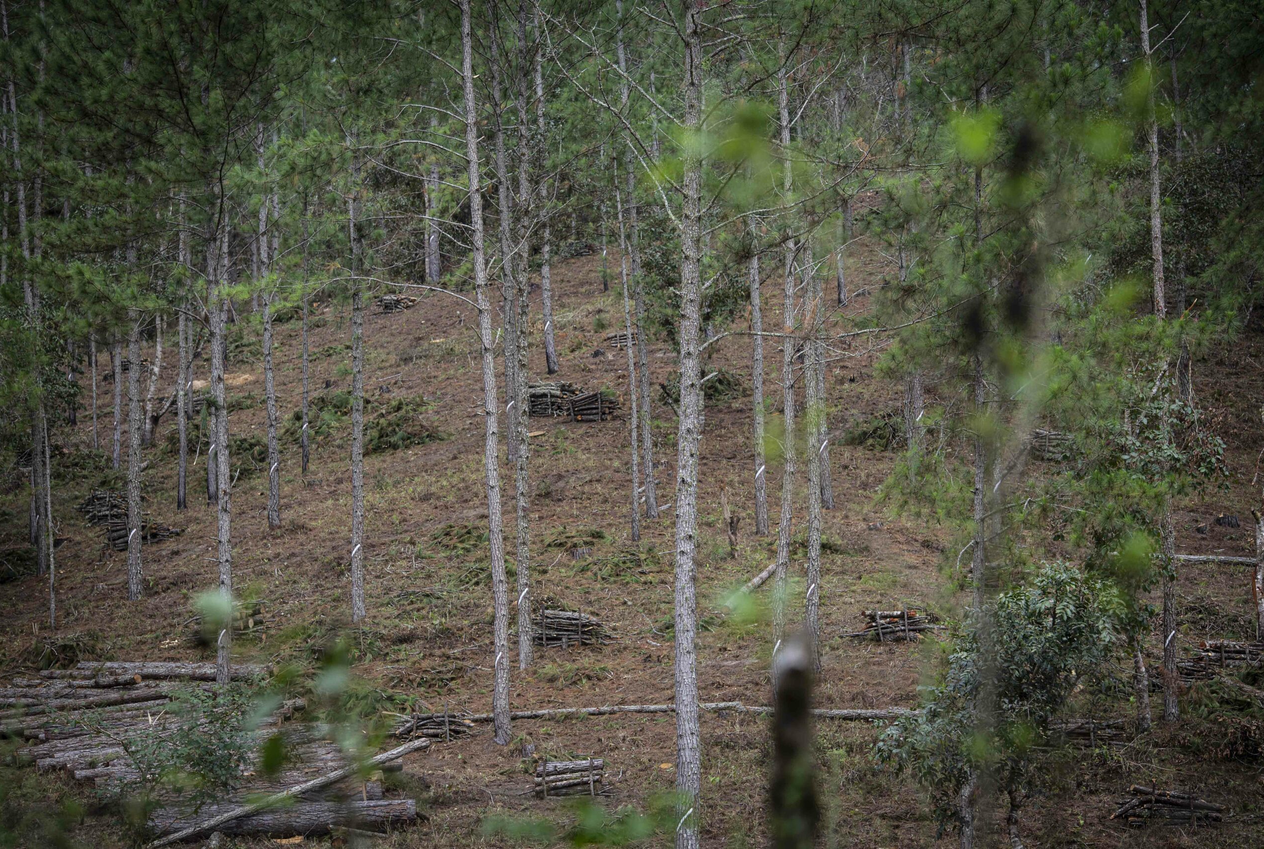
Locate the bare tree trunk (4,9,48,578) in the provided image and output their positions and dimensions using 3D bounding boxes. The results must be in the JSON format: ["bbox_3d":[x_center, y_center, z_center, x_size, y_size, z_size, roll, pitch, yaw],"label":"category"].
[{"bbox_3d":[-12.499,-2.721,87.000,0.250,11.680,0.230,-4,-3,0],"label":"bare tree trunk"}]

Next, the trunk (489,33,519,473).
[{"bbox_3d":[-2.986,-4.078,98.000,0.290,10.040,0.260,-3,-3,0],"label":"trunk"}]

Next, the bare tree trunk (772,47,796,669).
[{"bbox_3d":[2.328,-0.648,66.000,0.270,10.600,0.200,1,-3,0],"label":"bare tree trunk"}]

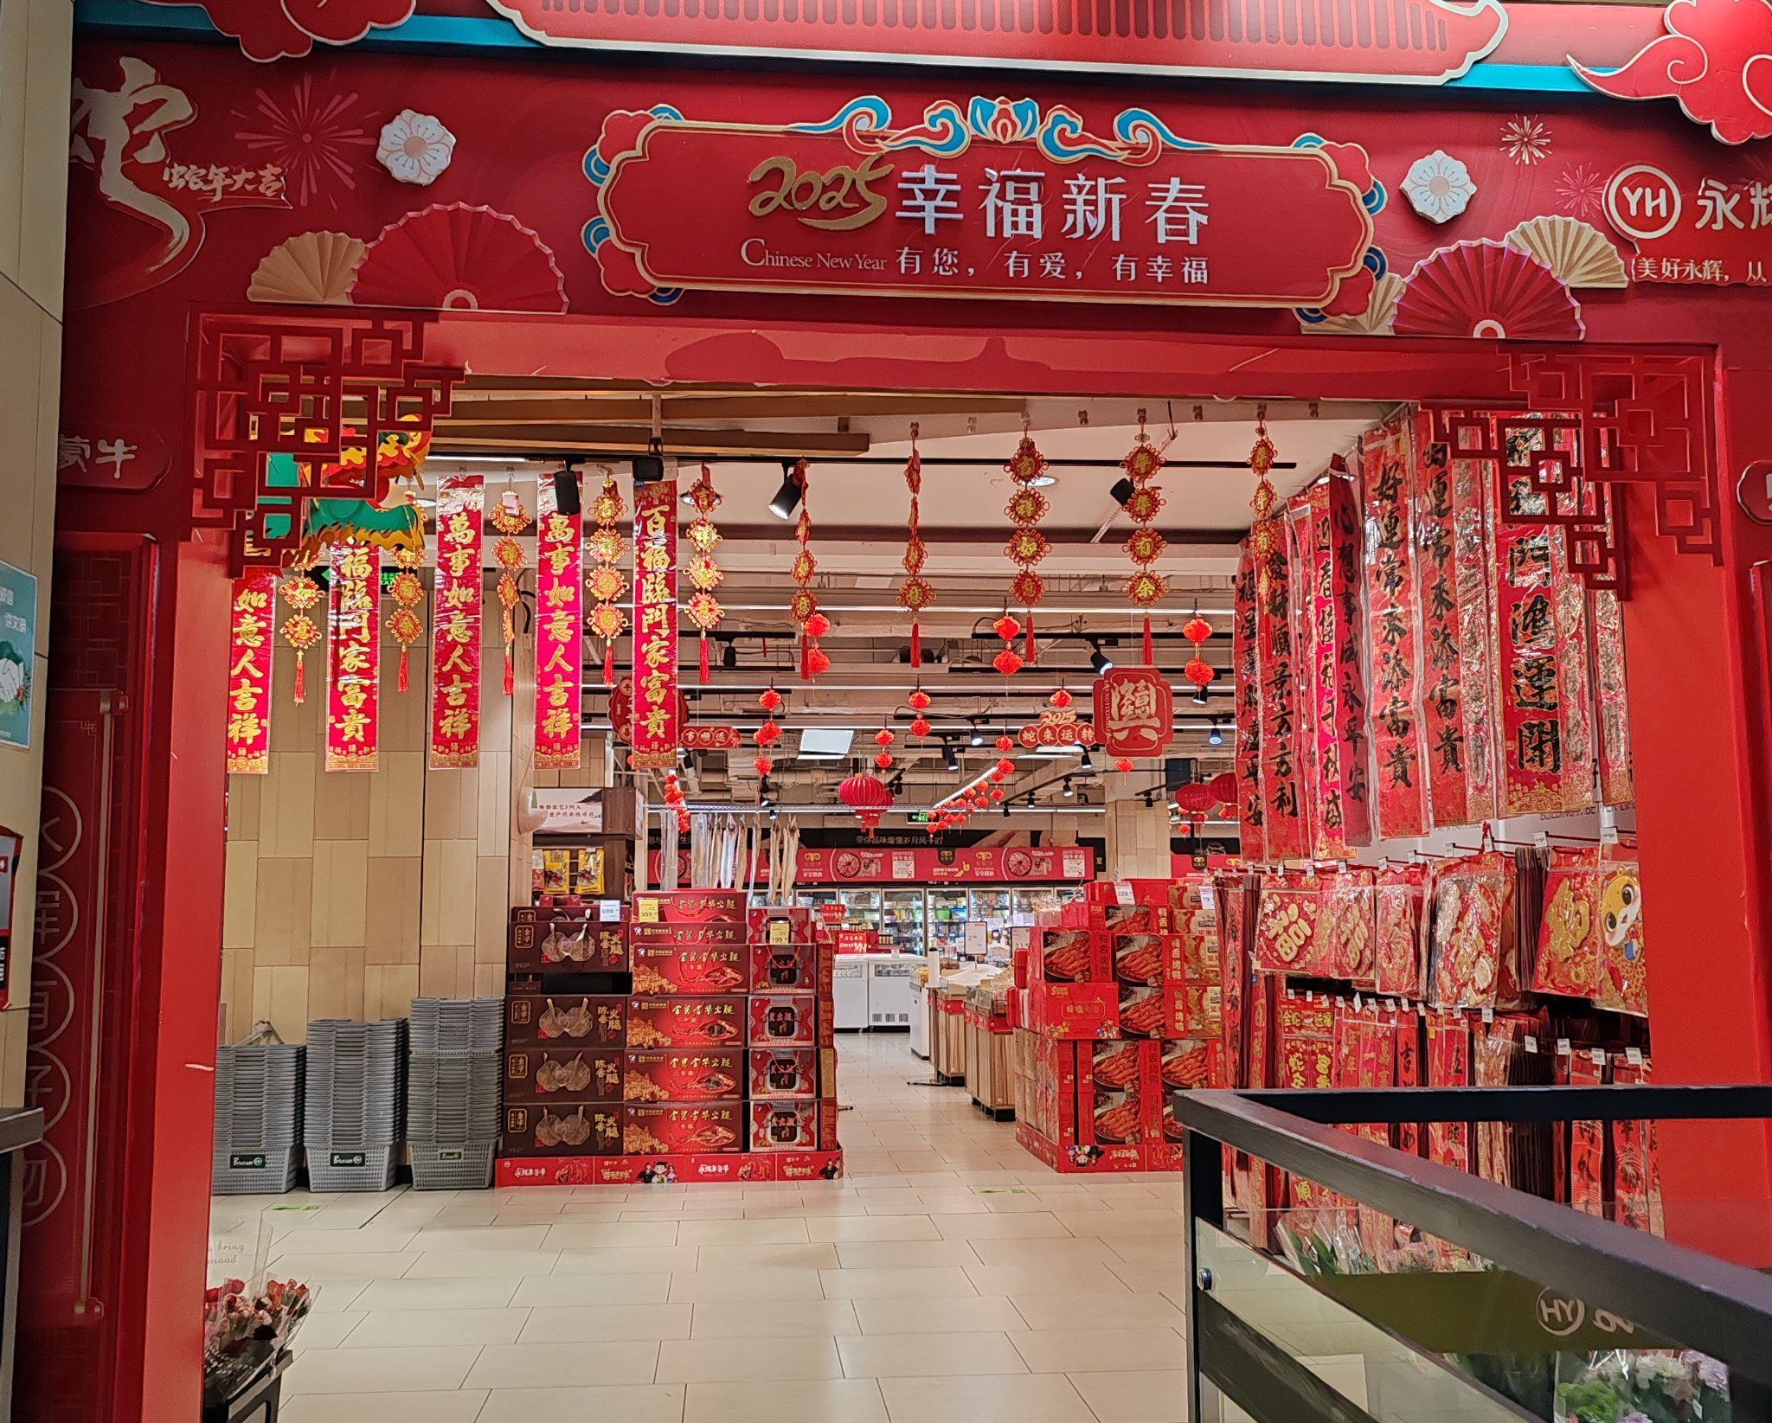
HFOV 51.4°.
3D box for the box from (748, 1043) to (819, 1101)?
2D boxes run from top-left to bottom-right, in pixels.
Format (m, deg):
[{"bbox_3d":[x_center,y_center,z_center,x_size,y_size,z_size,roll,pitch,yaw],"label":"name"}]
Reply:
[{"bbox_3d":[-0.579,2.056,10.436,0.389,0.291,0.130,0,-6,-5],"label":"box"}]

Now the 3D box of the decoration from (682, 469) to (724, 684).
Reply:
[{"bbox_3d":[-0.765,-0.578,7.750,0.163,0.945,0.030,0,-6,-5],"label":"decoration"}]

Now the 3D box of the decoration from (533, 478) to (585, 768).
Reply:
[{"bbox_3d":[-1.403,-0.386,7.900,0.196,1.285,0.020,0,-6,-5],"label":"decoration"}]

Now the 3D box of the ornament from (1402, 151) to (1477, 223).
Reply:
[{"bbox_3d":[1.076,-1.019,3.610,0.152,0.148,0.035,0,-6,-5],"label":"ornament"}]

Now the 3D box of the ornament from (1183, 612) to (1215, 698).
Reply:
[{"bbox_3d":[1.607,-0.289,9.567,0.165,0.437,0.160,0,-6,-5],"label":"ornament"}]

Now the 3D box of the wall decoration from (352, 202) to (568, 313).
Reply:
[{"bbox_3d":[-0.789,-0.838,3.431,0.395,0.205,0.035,0,-6,-5],"label":"wall decoration"}]

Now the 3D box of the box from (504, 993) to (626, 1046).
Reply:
[{"bbox_3d":[-1.787,1.746,10.369,0.679,0.296,0.130,0,-6,-5],"label":"box"}]

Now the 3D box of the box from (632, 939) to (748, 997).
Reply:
[{"bbox_3d":[-1.087,1.450,10.338,0.645,0.280,0.140,0,-6,-5],"label":"box"}]

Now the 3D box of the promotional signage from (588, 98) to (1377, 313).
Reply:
[{"bbox_3d":[0.190,-0.960,3.531,1.508,0.431,0.050,0,-6,-5],"label":"promotional signage"}]

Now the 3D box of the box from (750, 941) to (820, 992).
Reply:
[{"bbox_3d":[-0.580,1.463,10.502,0.386,0.285,0.130,0,-6,-5],"label":"box"}]

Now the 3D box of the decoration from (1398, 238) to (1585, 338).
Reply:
[{"bbox_3d":[1.172,-0.824,3.614,0.378,0.201,0.030,0,-6,-5],"label":"decoration"}]

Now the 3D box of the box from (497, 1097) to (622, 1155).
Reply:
[{"bbox_3d":[-1.772,2.306,10.187,0.661,0.273,0.150,0,-6,-5],"label":"box"}]

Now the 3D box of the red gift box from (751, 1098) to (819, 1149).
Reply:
[{"bbox_3d":[-0.569,2.307,10.277,0.374,0.266,0.120,0,-6,-5],"label":"red gift box"}]

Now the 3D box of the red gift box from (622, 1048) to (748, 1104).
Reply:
[{"bbox_3d":[-1.124,2.026,10.270,0.650,0.284,0.140,0,-6,-5],"label":"red gift box"}]

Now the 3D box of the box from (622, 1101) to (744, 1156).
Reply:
[{"bbox_3d":[-1.119,2.313,10.238,0.646,0.272,0.140,0,-6,-5],"label":"box"}]

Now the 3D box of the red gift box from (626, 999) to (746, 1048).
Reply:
[{"bbox_3d":[-1.121,1.760,10.423,0.673,0.287,0.130,0,-6,-5],"label":"red gift box"}]

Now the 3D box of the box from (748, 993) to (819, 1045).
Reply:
[{"bbox_3d":[-0.581,1.734,10.340,0.379,0.280,0.120,0,-6,-5],"label":"box"}]

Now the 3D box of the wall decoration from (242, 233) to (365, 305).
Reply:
[{"bbox_3d":[-1.044,-0.823,3.434,0.271,0.135,0.025,0,-6,-5],"label":"wall decoration"}]

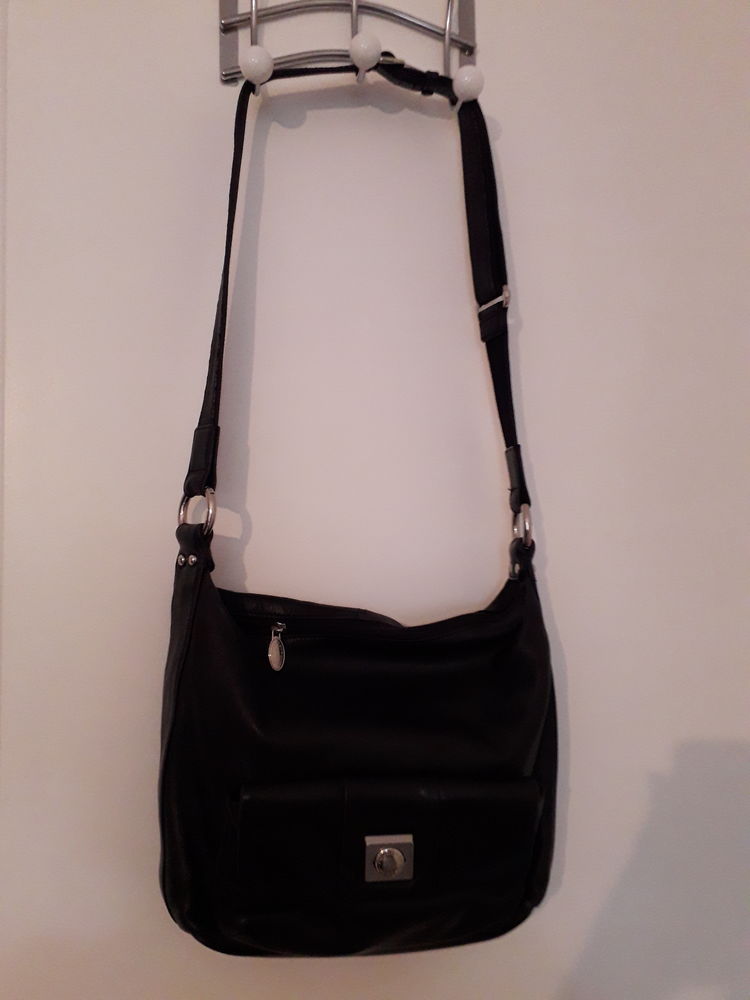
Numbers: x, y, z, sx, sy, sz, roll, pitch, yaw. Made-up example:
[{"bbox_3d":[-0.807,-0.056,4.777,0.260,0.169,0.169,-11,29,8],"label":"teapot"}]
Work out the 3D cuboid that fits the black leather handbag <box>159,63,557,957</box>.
[{"bbox_3d":[-0.007,-0.003,0.672,0.345,0.775,0.115,0,-2,-11],"label":"black leather handbag"}]

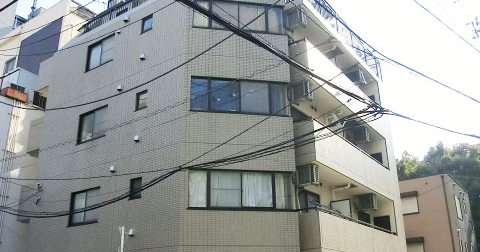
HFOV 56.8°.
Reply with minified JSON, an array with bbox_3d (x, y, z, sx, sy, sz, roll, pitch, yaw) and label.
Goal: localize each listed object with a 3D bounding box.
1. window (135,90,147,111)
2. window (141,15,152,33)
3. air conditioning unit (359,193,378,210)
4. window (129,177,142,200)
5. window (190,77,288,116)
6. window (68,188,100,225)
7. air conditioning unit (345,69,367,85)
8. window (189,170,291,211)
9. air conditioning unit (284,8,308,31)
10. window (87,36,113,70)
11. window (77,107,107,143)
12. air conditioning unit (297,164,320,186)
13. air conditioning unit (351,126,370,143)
[{"bbox_3d":[-3.010,-0.772,13.705,0.510,0.590,0.120,-15,-25,33],"label":"window"},{"bbox_3d":[-3.068,-3.357,14.727,0.540,0.610,0.120,-15,-25,33],"label":"window"},{"bbox_3d":[4.756,2.901,16.693,0.720,0.560,0.310,-15,-25,32],"label":"air conditioning unit"},{"bbox_3d":[-2.954,1.805,12.727,0.490,0.608,0.120,-15,-25,32],"label":"window"},{"bbox_3d":[0.019,-0.837,12.912,2.895,1.102,0.120,3,-21,-8],"label":"window"},{"bbox_3d":[-4.821,2.533,13.846,1.422,1.071,0.120,-15,-25,32],"label":"window"},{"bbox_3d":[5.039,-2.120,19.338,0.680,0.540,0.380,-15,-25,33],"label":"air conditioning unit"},{"bbox_3d":[0.094,1.728,11.898,2.950,1.090,0.140,3,-21,-9],"label":"window"},{"bbox_3d":[1.796,-3.462,14.640,0.720,0.560,0.310,-15,-25,32],"label":"air conditioning unit"},{"bbox_3d":[-4.962,-2.592,15.897,1.483,1.070,0.120,-15,-25,32],"label":"window"},{"bbox_3d":[-4.932,-0.015,14.885,1.520,1.110,0.120,-15,-25,33],"label":"window"},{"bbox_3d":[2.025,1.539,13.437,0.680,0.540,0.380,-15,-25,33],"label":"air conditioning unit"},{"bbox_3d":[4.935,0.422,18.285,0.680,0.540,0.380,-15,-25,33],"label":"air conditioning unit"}]

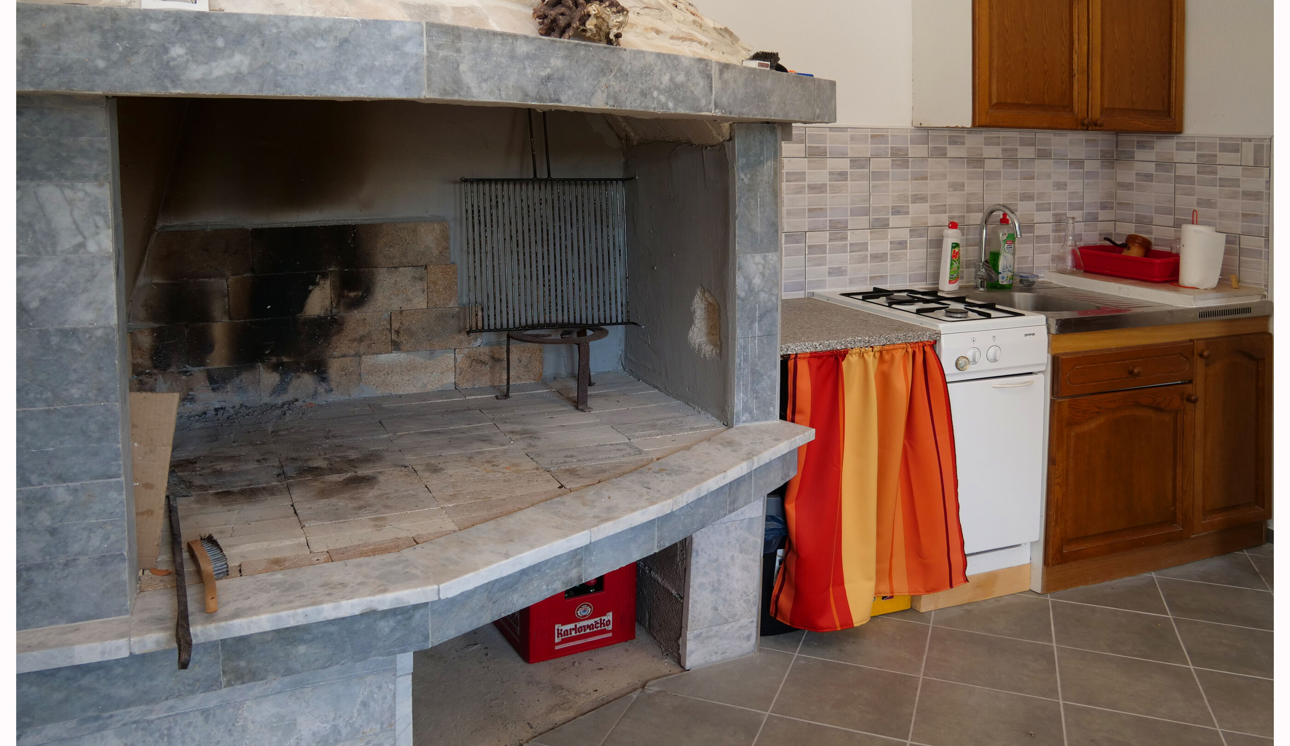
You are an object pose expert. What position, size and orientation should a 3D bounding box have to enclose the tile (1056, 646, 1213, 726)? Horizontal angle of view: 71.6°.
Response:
[{"bbox_3d":[1.224,0.785,2.261,0.322,0.010,0.322,3,10,22],"label":"tile"}]

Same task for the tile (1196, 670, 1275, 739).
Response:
[{"bbox_3d":[1.556,0.819,2.186,0.330,0.010,0.330,3,9,22],"label":"tile"}]

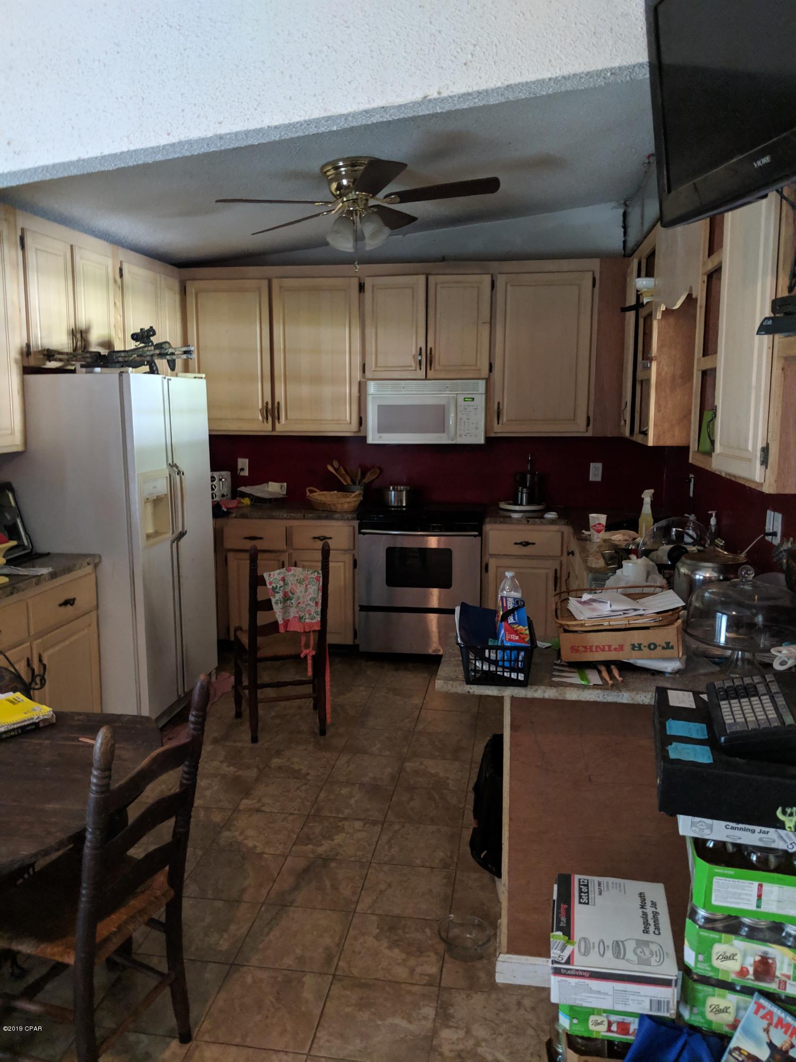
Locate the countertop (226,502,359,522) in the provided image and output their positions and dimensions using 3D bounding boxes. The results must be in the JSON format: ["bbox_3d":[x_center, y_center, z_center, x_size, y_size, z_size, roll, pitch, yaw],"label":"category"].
[{"bbox_3d":[-0.631,-0.139,5.428,0.890,0.040,0.645,1,10,9],"label":"countertop"}]

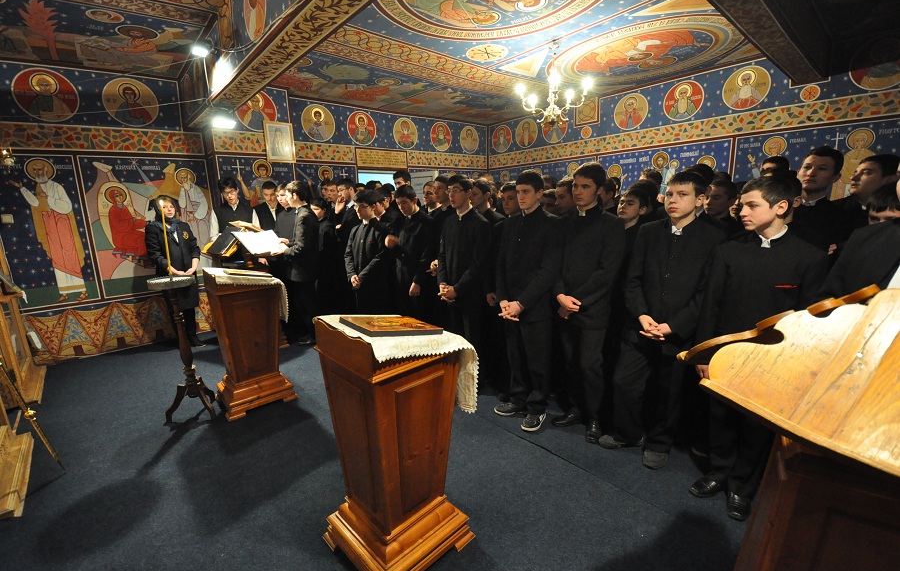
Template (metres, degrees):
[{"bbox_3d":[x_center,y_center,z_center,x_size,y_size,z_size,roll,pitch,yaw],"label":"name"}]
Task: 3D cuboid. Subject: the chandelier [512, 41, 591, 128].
[{"bbox_3d":[0.922,-1.793,3.329,0.660,0.720,0.660,-1,12,0],"label":"chandelier"}]

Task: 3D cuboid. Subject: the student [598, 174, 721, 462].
[{"bbox_3d":[1.255,0.230,2.175,0.390,1.691,0.500,-12,17,-38],"label":"student"}]

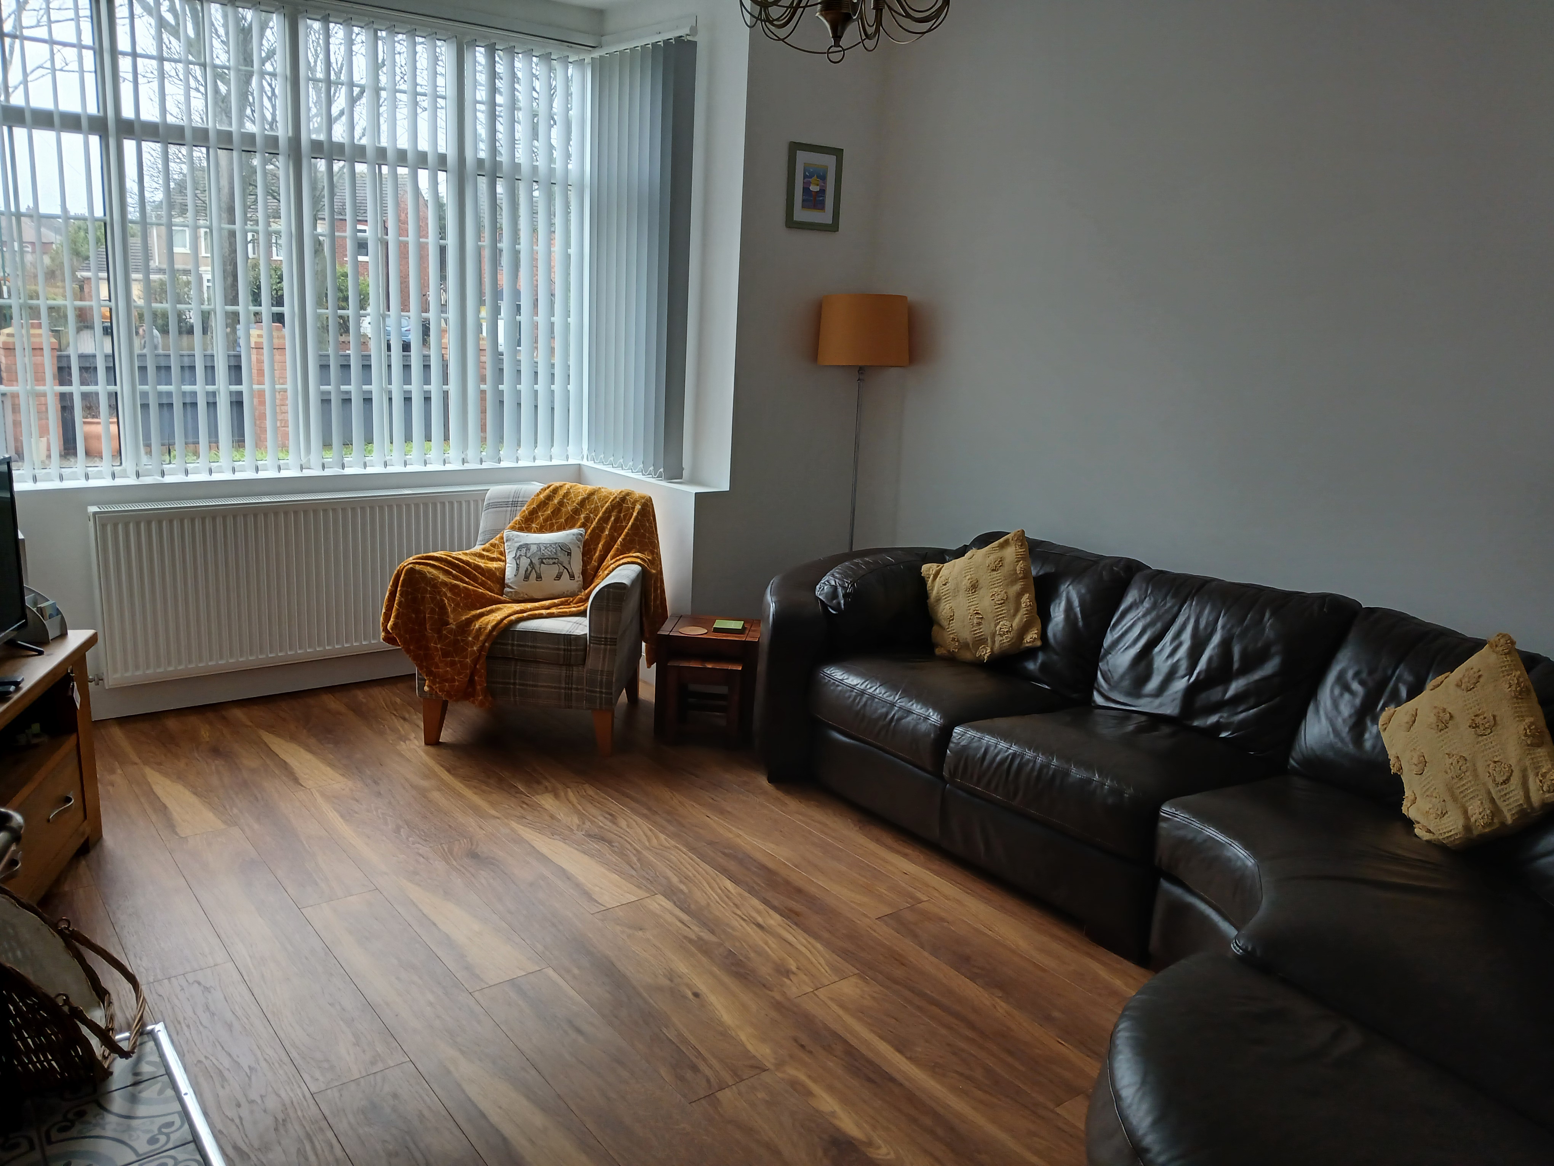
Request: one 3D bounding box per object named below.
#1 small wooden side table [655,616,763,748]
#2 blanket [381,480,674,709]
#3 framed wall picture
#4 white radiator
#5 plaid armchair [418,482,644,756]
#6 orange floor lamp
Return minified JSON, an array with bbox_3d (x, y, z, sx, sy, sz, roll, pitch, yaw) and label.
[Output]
[{"bbox_3d":[-0.235,0.348,4.108,0.345,0.395,0.290,3,12,4],"label":"small wooden side table"},{"bbox_3d":[-0.864,0.025,4.154,0.900,0.680,0.780,3,12,3],"label":"blanket"},{"bbox_3d":[0.148,-1.469,4.345,0.260,0.303,0.022,-7,15,-37],"label":"framed wall picture"},{"bbox_3d":[-1.610,-0.028,4.352,1.610,0.600,0.110,-7,15,-37],"label":"white radiator"},{"bbox_3d":[-0.826,0.096,4.187,0.700,0.800,0.760,3,12,3],"label":"plaid armchair"},{"bbox_3d":[0.286,-0.275,4.389,0.335,1.540,0.335,-7,15,-37],"label":"orange floor lamp"}]

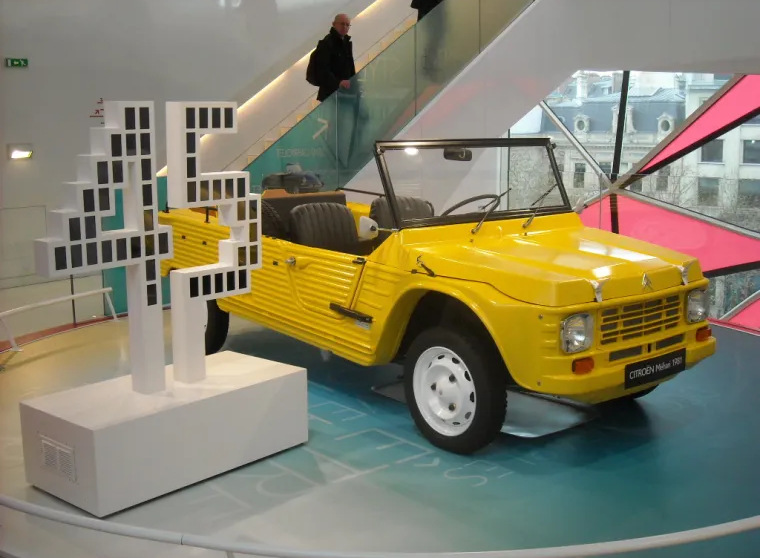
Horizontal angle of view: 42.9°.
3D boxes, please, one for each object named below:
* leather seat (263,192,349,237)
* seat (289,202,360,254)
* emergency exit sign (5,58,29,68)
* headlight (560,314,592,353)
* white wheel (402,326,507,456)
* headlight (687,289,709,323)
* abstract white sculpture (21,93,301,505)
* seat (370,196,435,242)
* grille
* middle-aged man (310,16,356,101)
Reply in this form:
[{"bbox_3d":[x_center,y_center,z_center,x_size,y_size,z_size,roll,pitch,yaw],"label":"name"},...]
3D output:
[{"bbox_3d":[-0.599,-0.280,6.510,1.150,0.540,0.500,-9,13,-39],"label":"leather seat"},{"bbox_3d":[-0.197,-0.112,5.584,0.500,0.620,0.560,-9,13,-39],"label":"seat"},{"bbox_3d":[-3.758,-2.236,10.000,0.260,0.095,0.040,-10,14,-43],"label":"emergency exit sign"},{"bbox_3d":[0.844,0.232,4.146,0.170,0.165,0.085,-9,13,-39],"label":"headlight"},{"bbox_3d":[0.348,0.516,4.539,0.145,0.595,0.595,-9,13,-39],"label":"white wheel"},{"bbox_3d":[1.556,0.129,4.731,0.170,0.165,0.085,-9,13,-39],"label":"headlight"},{"bbox_3d":[-0.941,0.036,4.249,0.563,1.606,1.145,8,13,40],"label":"abstract white sculpture"},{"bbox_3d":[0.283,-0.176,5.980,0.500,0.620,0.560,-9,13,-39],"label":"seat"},{"bbox_3d":[1.208,0.186,4.446,0.630,0.165,0.045,-9,13,-39],"label":"grille"},{"bbox_3d":[-0.480,-2.046,10.751,0.460,1.740,0.520,8,13,41],"label":"middle-aged man"}]

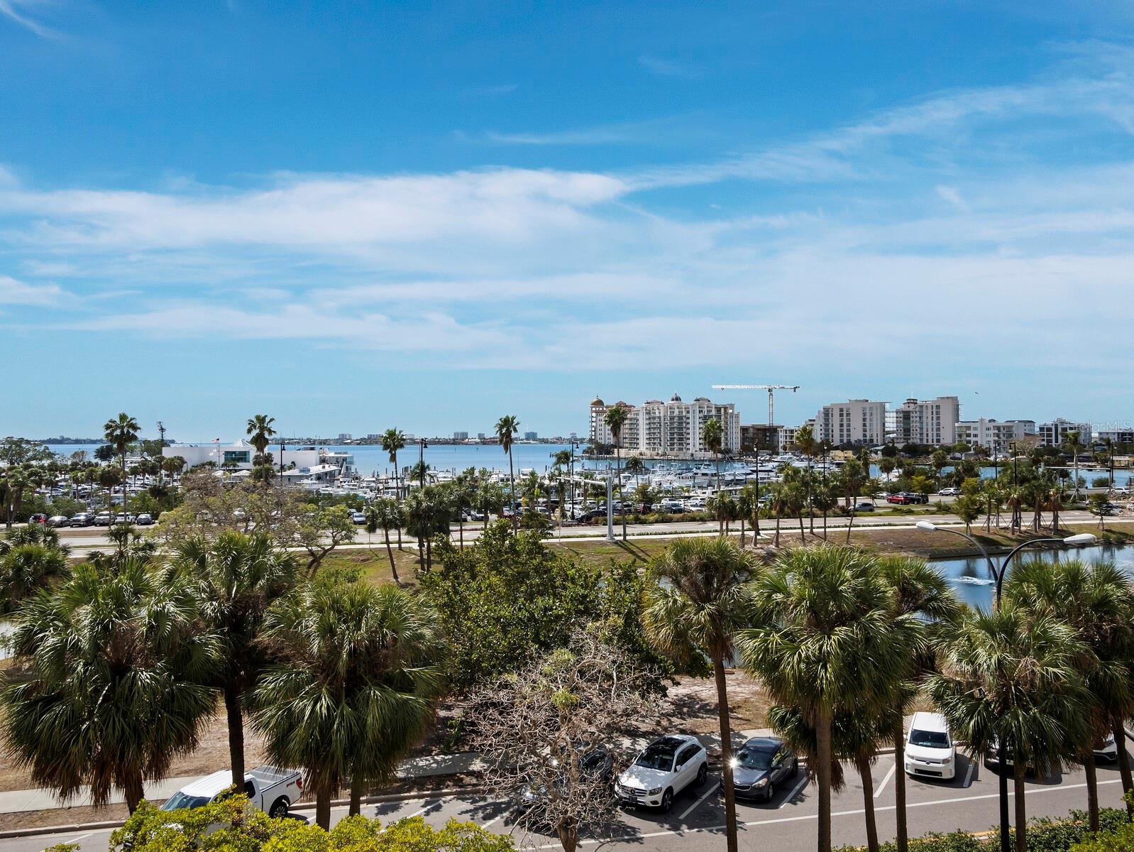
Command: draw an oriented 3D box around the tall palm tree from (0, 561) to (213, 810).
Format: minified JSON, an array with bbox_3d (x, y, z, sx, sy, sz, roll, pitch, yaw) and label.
[{"bbox_3d":[-8.350,7.852,15.700,4.000,10.842,4.000,0,-1,0],"label":"tall palm tree"}]

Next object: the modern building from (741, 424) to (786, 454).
[{"bbox_3d":[140.518,10.337,609.908,32.000,21.770,24.000,0,-1,20],"label":"modern building"}]

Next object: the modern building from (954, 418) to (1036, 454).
[{"bbox_3d":[218.748,7.252,436.000,39.000,22.000,20.000,-1,-1,30],"label":"modern building"}]

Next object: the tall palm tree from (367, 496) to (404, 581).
[{"bbox_3d":[-16.877,10.650,79.439,3.490,7.910,3.490,0,-1,-12],"label":"tall palm tree"}]

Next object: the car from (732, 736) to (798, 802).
[{"bbox_3d":[7.617,13.259,33.347,1.780,1.450,4.450,-1,-1,33],"label":"car"}]

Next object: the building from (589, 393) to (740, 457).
[{"bbox_3d":[72.632,-0.027,635.084,112.000,46.610,45.000,0,-1,18],"label":"building"}]

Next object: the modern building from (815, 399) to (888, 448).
[{"bbox_3d":[196.630,1.673,590.045,46.000,39.210,26.000,-1,-1,30],"label":"modern building"}]

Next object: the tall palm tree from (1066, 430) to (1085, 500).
[{"bbox_3d":[107.435,8.140,180.000,3.900,14.785,3.900,0,-1,0],"label":"tall palm tree"}]

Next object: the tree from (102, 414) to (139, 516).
[{"bbox_3d":[-49.934,6.598,95.614,3.710,16.190,3.710,1,-1,-28],"label":"tree"}]

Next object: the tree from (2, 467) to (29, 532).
[{"bbox_3d":[-80.954,10.601,125.148,3.370,9.230,3.370,1,-1,-33],"label":"tree"}]

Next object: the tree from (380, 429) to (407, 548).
[{"bbox_3d":[-21.485,7.777,105.387,3.200,14.900,3.200,0,-1,-11],"label":"tree"}]

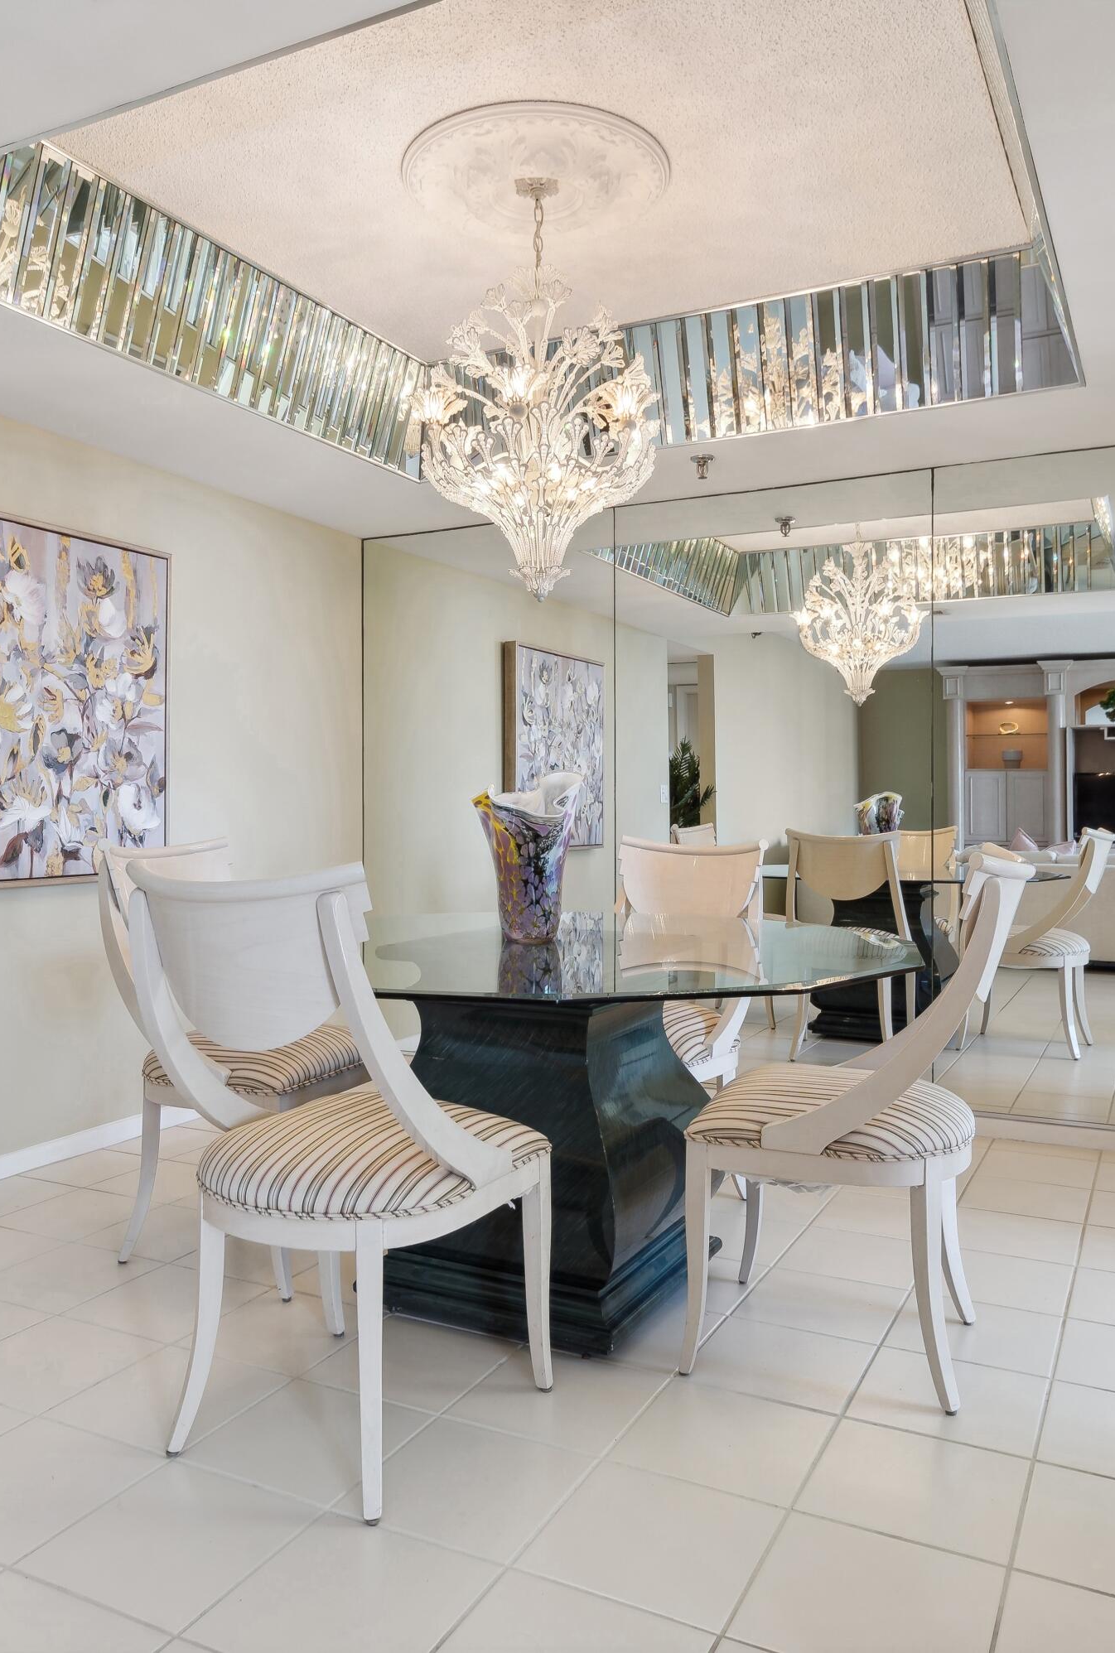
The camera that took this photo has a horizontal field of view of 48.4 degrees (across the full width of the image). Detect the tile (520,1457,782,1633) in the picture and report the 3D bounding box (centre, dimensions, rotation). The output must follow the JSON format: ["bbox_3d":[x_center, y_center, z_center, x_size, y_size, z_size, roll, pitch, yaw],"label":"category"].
[{"bbox_3d":[0.141,1.017,1.766,0.303,0.010,0.303,1,1,27],"label":"tile"}]

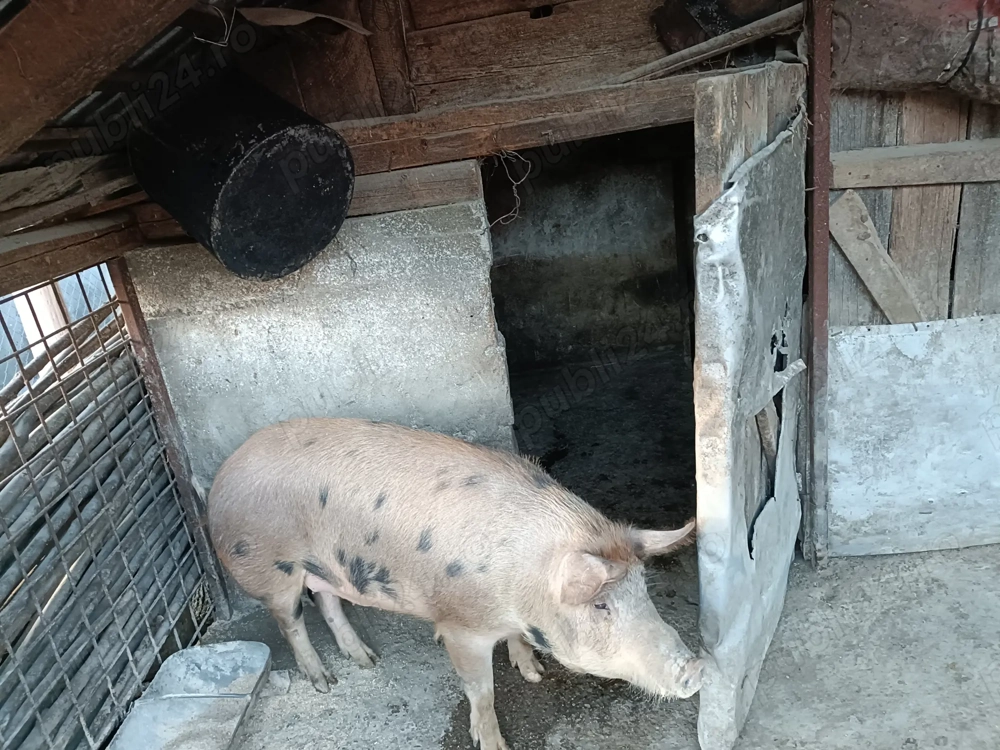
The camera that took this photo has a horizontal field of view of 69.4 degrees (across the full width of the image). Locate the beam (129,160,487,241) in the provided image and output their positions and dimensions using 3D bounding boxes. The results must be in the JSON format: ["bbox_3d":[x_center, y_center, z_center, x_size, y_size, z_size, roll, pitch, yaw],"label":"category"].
[{"bbox_3d":[-0.513,-0.467,1.942,0.950,0.107,0.118,-7,20,2],"label":"beam"}]

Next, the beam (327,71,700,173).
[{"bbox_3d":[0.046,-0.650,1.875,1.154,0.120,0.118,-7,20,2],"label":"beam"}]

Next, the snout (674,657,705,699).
[{"bbox_3d":[0.374,0.597,1.425,0.077,0.070,0.040,-24,38,-37],"label":"snout"}]

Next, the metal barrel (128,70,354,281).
[{"bbox_3d":[-0.552,-0.442,1.581,0.303,0.354,0.354,39,19,23],"label":"metal barrel"}]

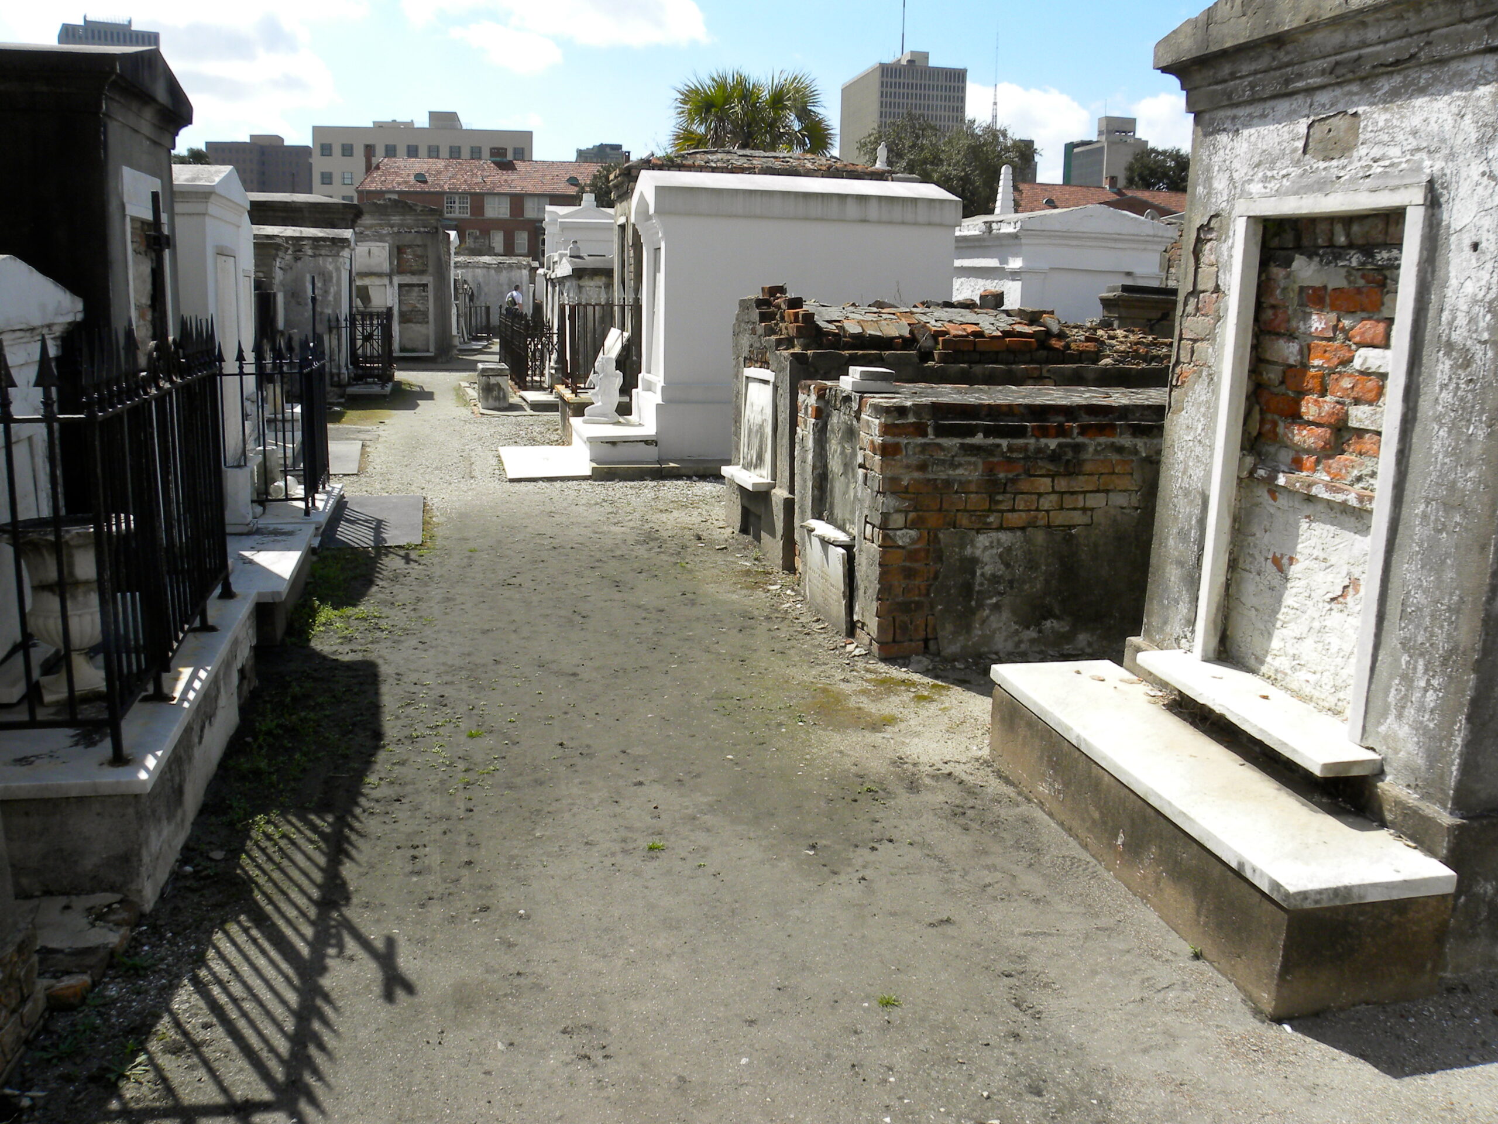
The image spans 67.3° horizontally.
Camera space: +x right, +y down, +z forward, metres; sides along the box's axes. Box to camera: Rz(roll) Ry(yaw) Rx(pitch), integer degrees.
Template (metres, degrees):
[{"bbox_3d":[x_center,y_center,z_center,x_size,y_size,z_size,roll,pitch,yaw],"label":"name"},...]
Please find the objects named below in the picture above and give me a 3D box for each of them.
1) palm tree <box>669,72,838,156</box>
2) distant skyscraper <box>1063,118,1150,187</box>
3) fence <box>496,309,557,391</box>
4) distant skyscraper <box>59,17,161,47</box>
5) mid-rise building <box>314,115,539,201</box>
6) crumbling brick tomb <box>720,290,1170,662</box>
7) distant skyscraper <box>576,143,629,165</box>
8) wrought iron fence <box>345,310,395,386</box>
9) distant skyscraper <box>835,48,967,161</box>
[{"bbox_3d":[0.022,-6.840,23.094,3.100,5.800,3.100,1,13,0],"label":"palm tree"},{"bbox_3d":[148.312,-148.873,485.442,24.000,75.000,38.000,-1,14,-11],"label":"distant skyscraper"},{"bbox_3d":[-3.713,-3.552,18.461,0.500,1.130,5.000,-2,14,-15],"label":"fence"},{"bbox_3d":[-347.080,-224.222,622.074,44.400,134.000,41.000,-7,16,-33],"label":"distant skyscraper"},{"bbox_3d":[-61.444,-69.375,220.337,37.900,33.000,36.000,-1,14,-11],"label":"mid-rise building"},{"bbox_3d":[1.455,-0.763,6.808,2.750,1.600,3.440,-1,14,-11],"label":"crumbling brick tomb"},{"bbox_3d":[-77.684,-176.569,582.137,22.100,73.000,22.000,-1,14,-11],"label":"distant skyscraper"},{"bbox_3d":[-5.760,-3.273,17.118,0.560,1.150,2.000,-2,14,-15],"label":"wrought iron fence"},{"bbox_3d":[67.603,-173.273,516.746,38.700,104.000,60.000,-1,14,-11],"label":"distant skyscraper"}]

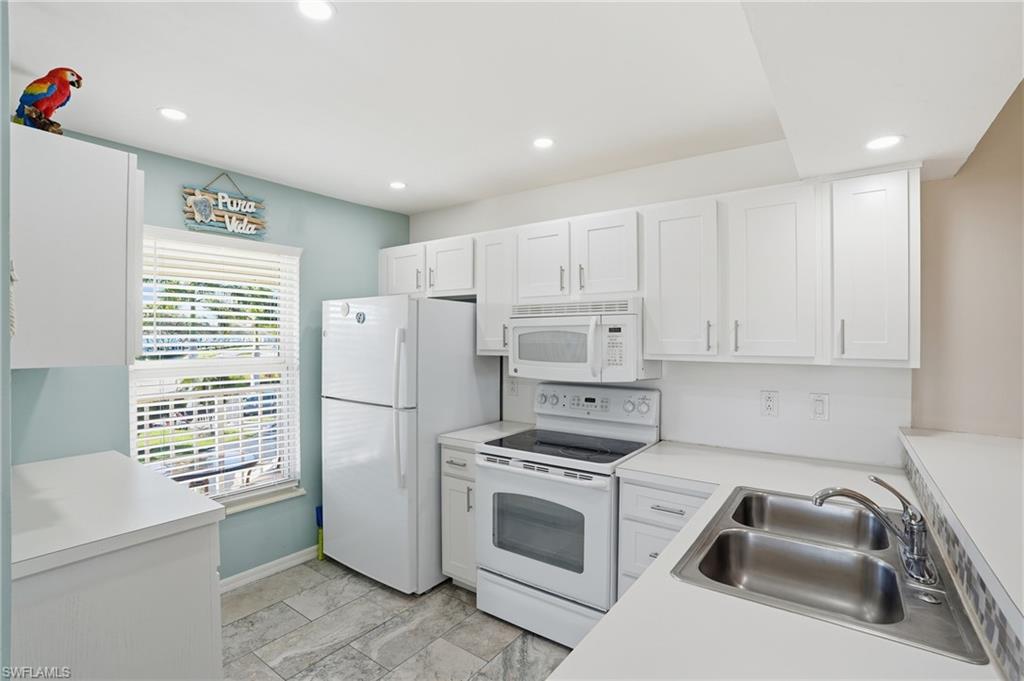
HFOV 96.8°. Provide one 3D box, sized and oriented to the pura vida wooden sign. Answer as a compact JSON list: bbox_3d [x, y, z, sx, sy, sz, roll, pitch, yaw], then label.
[{"bbox_3d":[-1.623,-0.772,2.594,0.030,0.375,0.420,0,0,36],"label":"pura vida wooden sign"}]

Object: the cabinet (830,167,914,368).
[{"bbox_3d":[1.460,-0.274,1.849,0.260,0.735,0.325,0,0,36],"label":"cabinet"}]

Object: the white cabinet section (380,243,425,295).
[{"bbox_3d":[-0.693,-0.499,3.391,0.443,0.339,0.330,0,0,33],"label":"white cabinet section"}]

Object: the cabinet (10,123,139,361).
[{"bbox_3d":[-1.606,-0.229,1.506,1.126,0.594,0.317,0,0,36],"label":"cabinet"}]

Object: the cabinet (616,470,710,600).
[{"bbox_3d":[0.829,1.027,2.119,0.455,0.866,0.622,0,0,36],"label":"cabinet"}]

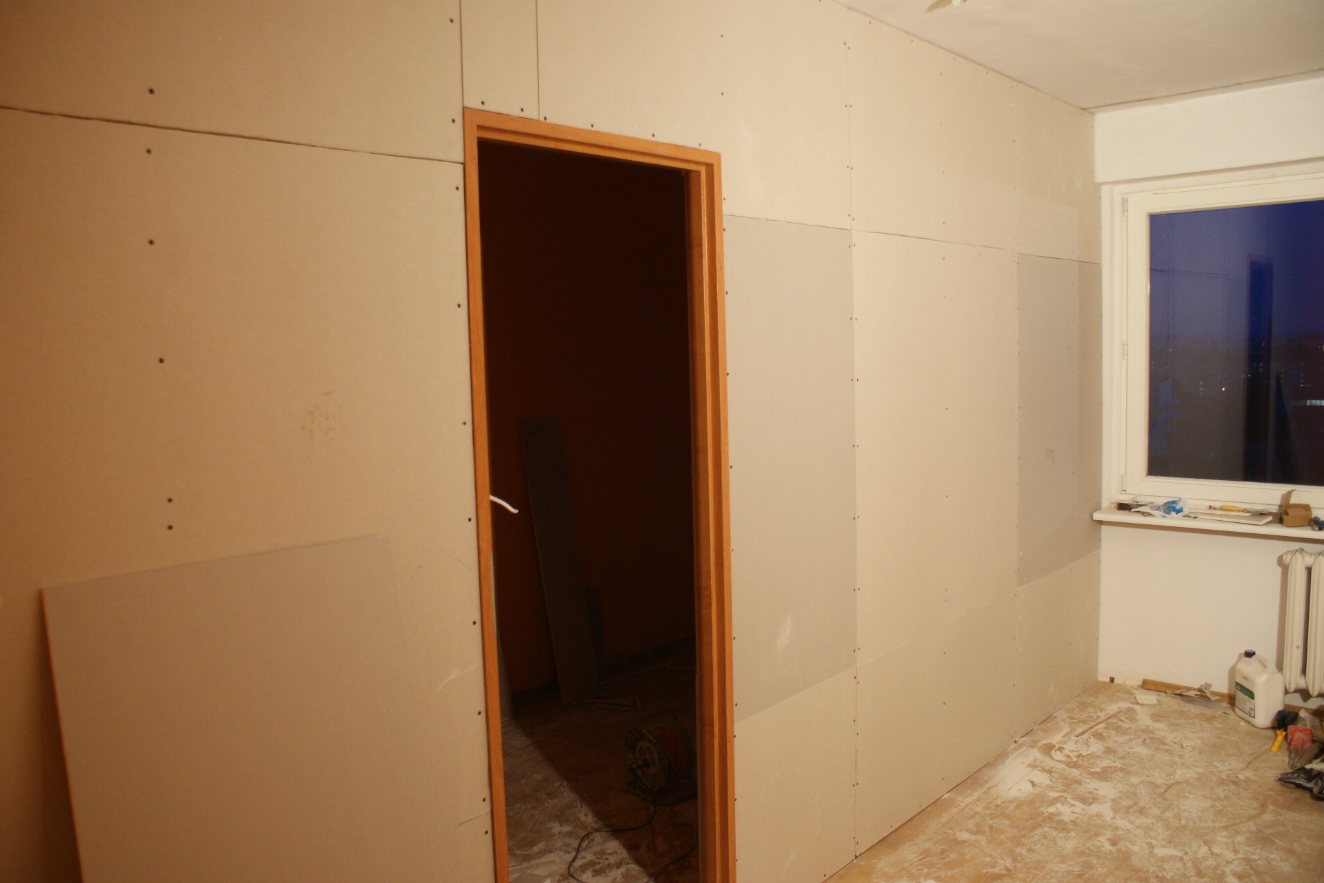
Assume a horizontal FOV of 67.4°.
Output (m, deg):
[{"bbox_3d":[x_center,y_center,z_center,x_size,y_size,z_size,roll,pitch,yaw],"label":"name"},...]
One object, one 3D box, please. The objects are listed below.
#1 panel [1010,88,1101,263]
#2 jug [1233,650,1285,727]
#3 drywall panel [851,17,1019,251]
[{"bbox_3d":[1.683,-1.103,4.116,0.013,0.665,0.921,3,7,43],"label":"panel"},{"bbox_3d":[2.535,1.040,4.130,0.125,0.292,0.182,-2,5,2],"label":"jug"},{"bbox_3d":[0.958,-1.011,3.349,0.013,0.665,1.198,3,7,43],"label":"drywall panel"}]

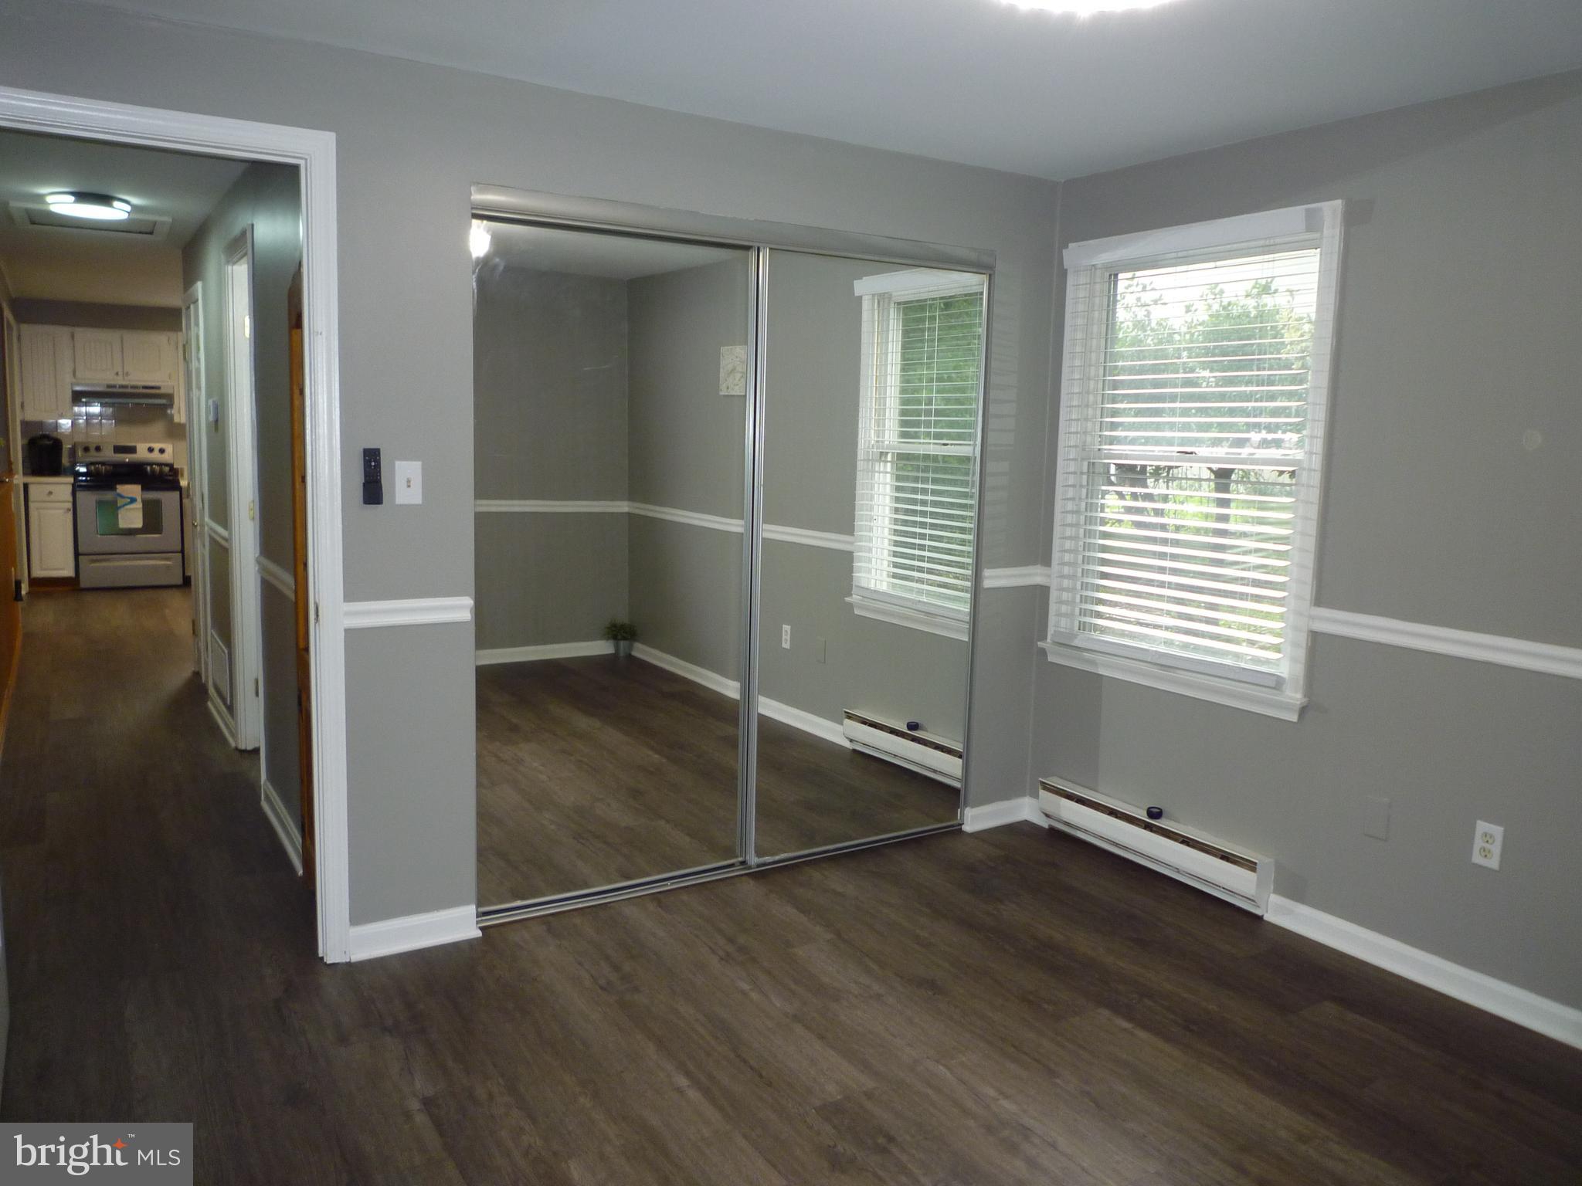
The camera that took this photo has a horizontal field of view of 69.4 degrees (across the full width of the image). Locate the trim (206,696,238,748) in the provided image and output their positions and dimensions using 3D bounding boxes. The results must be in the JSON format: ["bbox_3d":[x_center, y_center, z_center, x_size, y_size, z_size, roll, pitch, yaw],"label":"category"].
[{"bbox_3d":[-2.708,0.574,5.433,0.017,0.103,0.929,-3,9,-32],"label":"trim"}]

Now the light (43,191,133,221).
[{"bbox_3d":[-2.884,-1.584,4.702,0.300,0.070,0.300,-3,9,-32],"label":"light"}]

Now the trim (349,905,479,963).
[{"bbox_3d":[-1.031,0.935,3.151,0.350,0.094,0.017,-3,9,-32],"label":"trim"}]

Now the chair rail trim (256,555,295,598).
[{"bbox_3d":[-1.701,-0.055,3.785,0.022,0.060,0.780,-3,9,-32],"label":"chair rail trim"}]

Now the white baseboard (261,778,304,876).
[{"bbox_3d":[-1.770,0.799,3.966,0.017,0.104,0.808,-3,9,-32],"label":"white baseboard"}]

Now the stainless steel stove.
[{"bbox_3d":[-5.753,-0.689,9.929,0.760,1.190,0.670,-3,9,-32],"label":"stainless steel stove"}]

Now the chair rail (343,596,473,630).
[{"bbox_3d":[-1.007,0.053,3.026,0.330,0.070,0.024,-3,9,-32],"label":"chair rail"}]

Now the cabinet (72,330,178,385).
[{"bbox_3d":[-5.789,-2.038,9.919,0.765,0.455,0.320,-3,9,-32],"label":"cabinet"}]

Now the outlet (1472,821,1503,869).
[{"bbox_3d":[1.785,0.648,2.927,0.008,0.115,0.070,-3,9,-32],"label":"outlet"}]

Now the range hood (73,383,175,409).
[{"bbox_3d":[-5.774,-1.698,9.883,0.755,0.175,0.480,-3,9,-32],"label":"range hood"}]

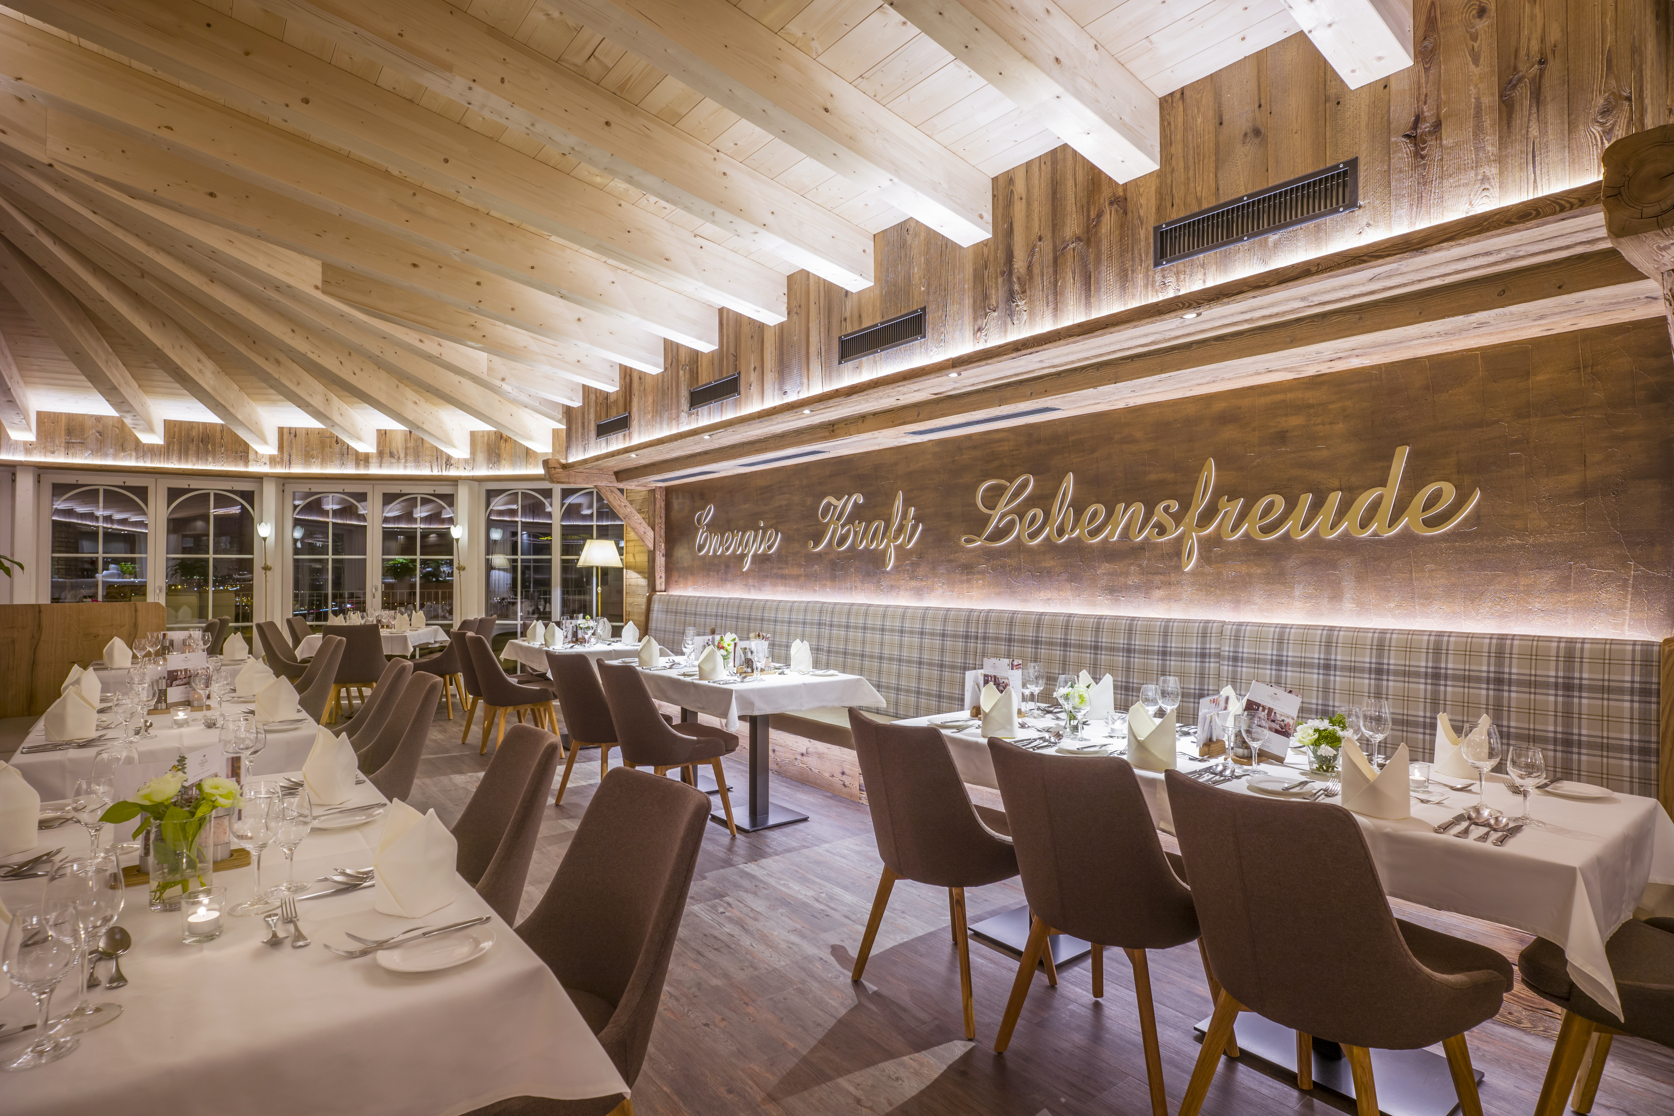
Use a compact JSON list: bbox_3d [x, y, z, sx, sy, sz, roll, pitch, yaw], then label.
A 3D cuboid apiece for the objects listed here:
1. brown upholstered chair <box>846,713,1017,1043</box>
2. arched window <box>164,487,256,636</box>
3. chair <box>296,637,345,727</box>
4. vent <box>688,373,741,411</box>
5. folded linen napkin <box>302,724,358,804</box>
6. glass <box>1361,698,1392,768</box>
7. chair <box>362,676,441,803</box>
[{"bbox_3d":[0.356,0.926,2.653,0.600,0.870,0.490,0,-1,-41],"label":"brown upholstered chair"},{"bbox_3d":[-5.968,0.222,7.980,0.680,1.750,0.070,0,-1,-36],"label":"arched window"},{"bbox_3d":[-3.575,0.973,5.448,0.600,0.870,0.490,0,-1,-39],"label":"chair"},{"bbox_3d":[-0.802,-1.079,5.465,0.030,0.140,0.645,1,-1,-39],"label":"vent"},{"bbox_3d":[-1.293,0.518,2.136,0.125,0.170,0.110,-1,-1,45],"label":"folded linen napkin"},{"bbox_3d":[1.498,0.494,2.324,0.086,0.202,0.086,0,-1,-39],"label":"glass"},{"bbox_3d":[-1.980,0.943,3.395,0.600,0.870,0.490,0,-1,-39],"label":"chair"}]

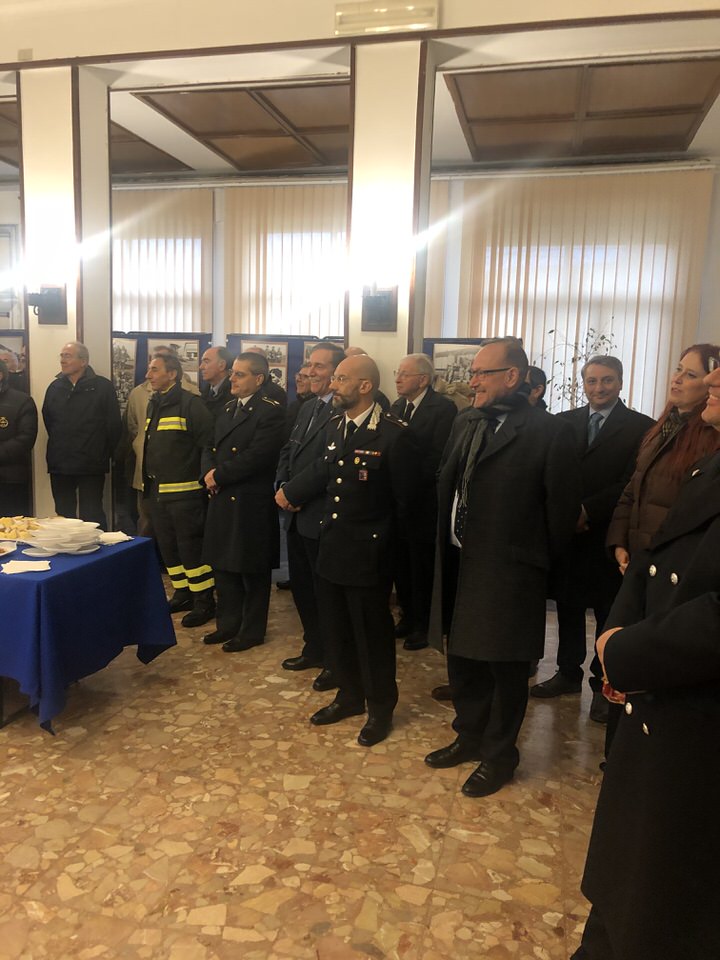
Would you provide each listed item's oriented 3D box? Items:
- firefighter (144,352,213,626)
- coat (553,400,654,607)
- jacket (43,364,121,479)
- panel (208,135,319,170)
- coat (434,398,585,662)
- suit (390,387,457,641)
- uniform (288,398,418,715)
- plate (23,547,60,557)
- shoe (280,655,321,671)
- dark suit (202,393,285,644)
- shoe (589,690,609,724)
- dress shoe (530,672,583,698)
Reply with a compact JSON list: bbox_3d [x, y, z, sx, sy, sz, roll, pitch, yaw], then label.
[{"bbox_3d":[-1.141,0.057,5.042,0.370,1.750,0.540,-4,10,-39],"label":"firefighter"},{"bbox_3d":[1.186,0.120,3.892,0.540,1.040,0.340,8,10,40],"label":"coat"},{"bbox_3d":[-2.012,-0.420,5.650,0.580,0.800,0.340,3,8,9],"label":"jacket"},{"bbox_3d":[-0.935,-3.228,7.636,0.880,0.040,1.060,3,8,13],"label":"panel"},{"bbox_3d":[0.587,0.217,3.153,0.450,1.070,0.570,-3,10,-30],"label":"coat"},{"bbox_3d":[0.376,0.201,4.745,0.340,1.500,0.520,-6,11,-43],"label":"suit"},{"bbox_3d":[0.016,0.387,3.558,0.380,1.450,0.550,-6,11,-41],"label":"uniform"},{"bbox_3d":[-1.482,0.338,3.670,0.210,0.020,0.210,2,7,0],"label":"plate"},{"bbox_3d":[-0.292,0.991,4.348,0.290,0.110,0.105,-1,9,-20],"label":"shoe"},{"bbox_3d":[-0.723,0.226,4.659,0.350,1.500,0.520,-4,10,-39],"label":"dark suit"},{"bbox_3d":[1.231,1.106,3.884,0.105,0.110,0.300,5,8,22],"label":"shoe"},{"bbox_3d":[1.053,1.070,4.122,0.295,0.110,0.105,-1,8,-18],"label":"dress shoe"}]

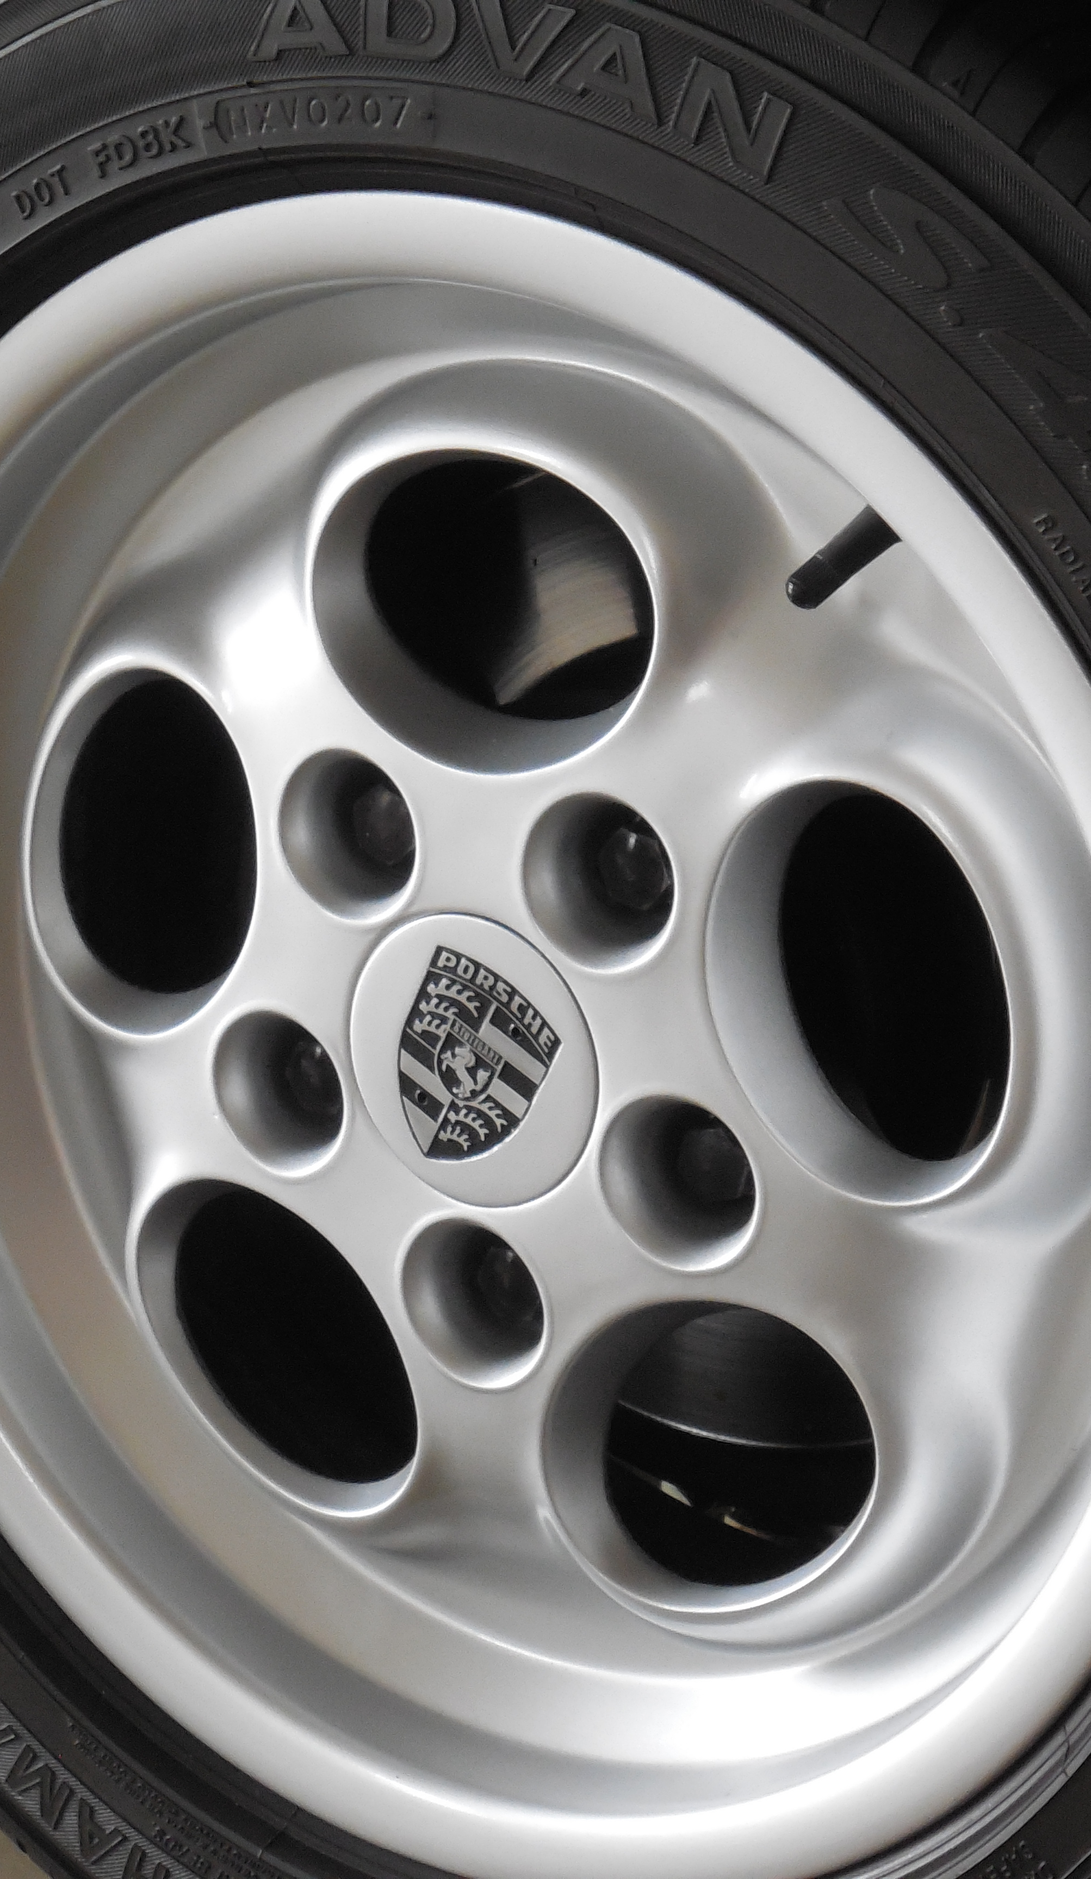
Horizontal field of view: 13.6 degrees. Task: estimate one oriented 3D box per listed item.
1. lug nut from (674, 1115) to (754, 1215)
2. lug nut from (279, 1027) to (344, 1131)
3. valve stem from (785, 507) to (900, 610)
[{"bbox_3d":[0.048,0.054,1.145,0.025,0.025,0.024,11,20,33],"label":"lug nut"},{"bbox_3d":[-0.054,0.034,1.213,0.025,0.025,0.024,11,20,33],"label":"lug nut"},{"bbox_3d":[0.073,-0.091,1.060,0.036,0.012,0.012,-41,27,-8],"label":"valve stem"}]

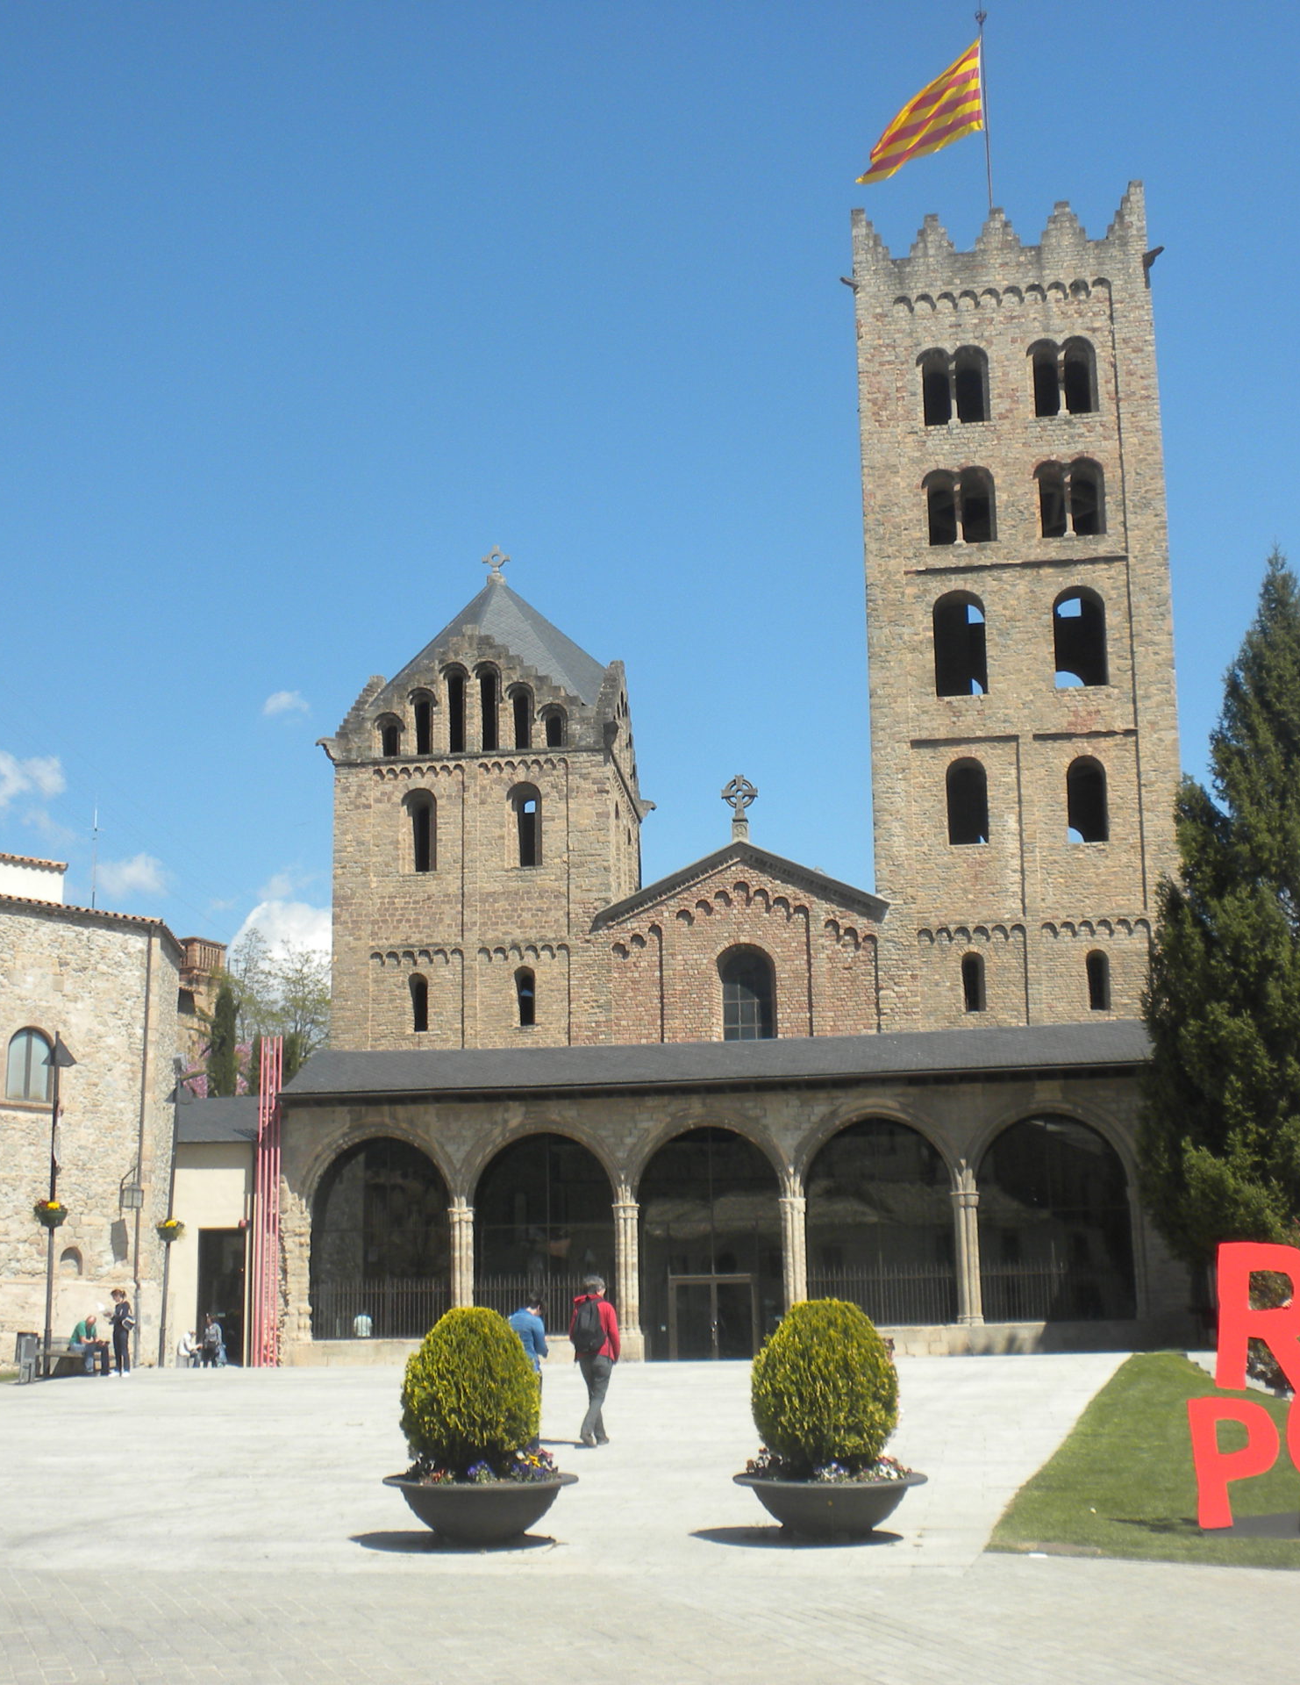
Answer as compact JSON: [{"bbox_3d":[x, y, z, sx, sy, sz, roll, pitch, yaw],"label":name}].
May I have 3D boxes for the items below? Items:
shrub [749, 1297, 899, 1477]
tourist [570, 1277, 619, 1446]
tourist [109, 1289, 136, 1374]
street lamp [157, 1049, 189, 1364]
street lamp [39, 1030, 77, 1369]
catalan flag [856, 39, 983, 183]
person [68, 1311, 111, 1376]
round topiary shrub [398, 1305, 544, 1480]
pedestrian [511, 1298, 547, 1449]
[{"bbox_3d":[1.219,3.772,16.675,1.030,1.220,1.030,-1,-13,2],"label":"shrub"},{"bbox_3d":[-0.588,5.435,25.124,0.520,1.740,0.520,-4,-14,14],"label":"tourist"},{"bbox_3d":[-9.883,9.177,44.923,0.450,1.620,0.460,4,-14,-21],"label":"tourist"},{"bbox_3d":[-10.281,7.929,51.367,0.650,6.480,0.650,-2,-14,6],"label":"street lamp"},{"bbox_3d":[-11.465,6.929,46.553,0.650,6.600,0.650,-2,-13,6],"label":"street lamp"},{"bbox_3d":[10.265,-27.673,90.904,4.600,5.300,1.200,-5,-14,15],"label":"catalan flag"},{"bbox_3d":[-10.532,9.460,45.342,0.780,1.201,0.500,-7,-15,23],"label":"person"},{"bbox_3d":[-1.187,3.625,15.928,0.930,1.084,0.930,-1,-14,0],"label":"round topiary shrub"},{"bbox_3d":[-1.286,5.497,24.889,0.520,1.599,0.420,-7,-15,23],"label":"pedestrian"}]

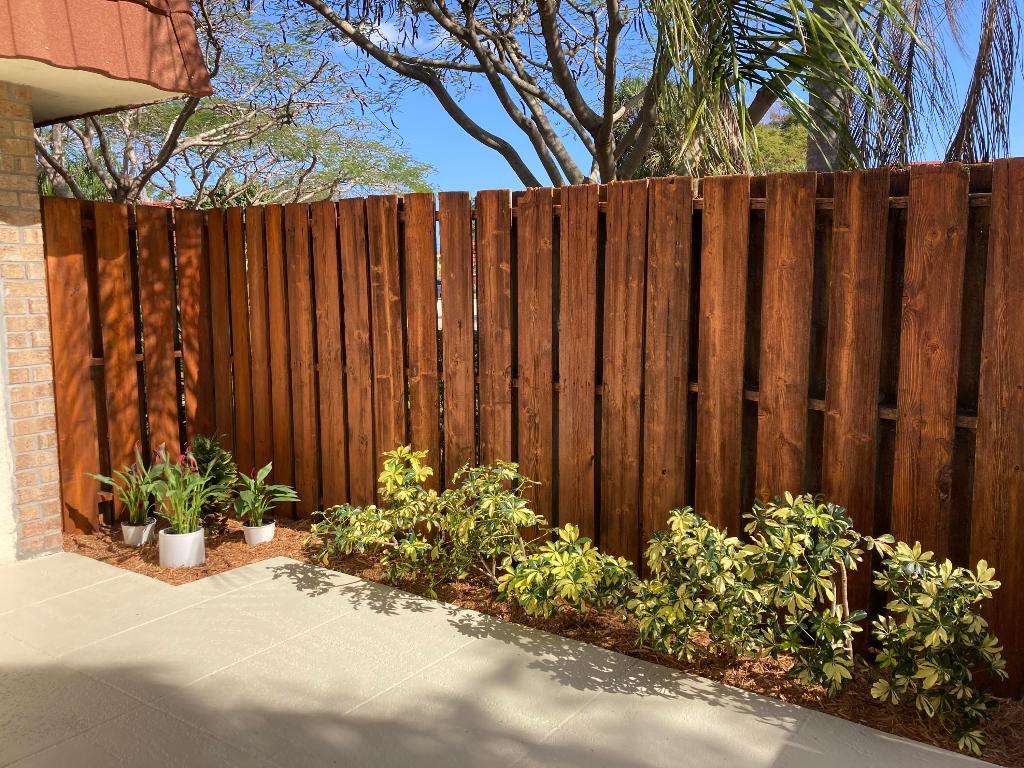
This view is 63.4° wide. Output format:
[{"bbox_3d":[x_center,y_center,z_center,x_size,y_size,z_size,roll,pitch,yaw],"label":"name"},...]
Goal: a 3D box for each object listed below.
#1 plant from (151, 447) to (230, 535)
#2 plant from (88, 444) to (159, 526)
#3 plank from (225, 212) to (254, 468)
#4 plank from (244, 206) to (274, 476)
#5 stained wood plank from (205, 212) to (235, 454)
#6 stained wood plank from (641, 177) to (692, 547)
[{"bbox_3d":[-1.632,0.521,4.149,0.385,0.429,0.360,-3,8,-22],"label":"plant"},{"bbox_3d":[-2.024,0.533,4.322,0.329,0.419,0.340,-4,8,-25],"label":"plant"},{"bbox_3d":[-1.625,-0.135,4.988,0.145,1.815,0.022,5,9,33],"label":"plank"},{"bbox_3d":[-1.508,-0.123,4.997,0.142,1.853,0.024,4,8,34],"label":"plank"},{"bbox_3d":[-1.813,-0.150,5.199,0.145,1.860,0.024,4,8,34],"label":"stained wood plank"},{"bbox_3d":[0.656,0.080,3.482,0.190,1.852,0.022,5,9,33],"label":"stained wood plank"}]

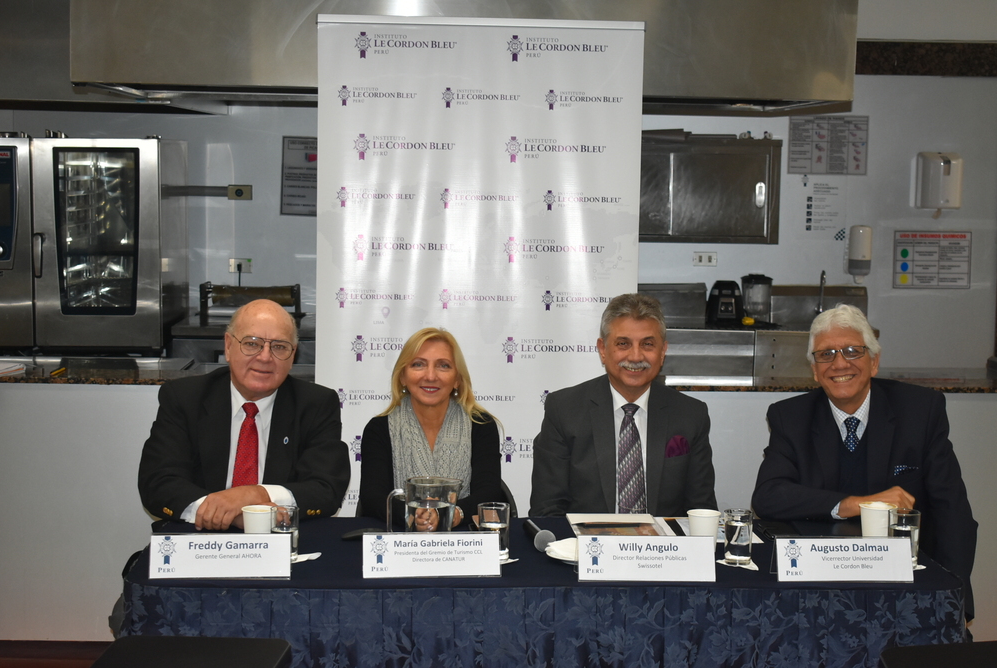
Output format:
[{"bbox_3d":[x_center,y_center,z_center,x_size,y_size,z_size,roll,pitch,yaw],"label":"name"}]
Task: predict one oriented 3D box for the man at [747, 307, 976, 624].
[{"bbox_3d":[0.963,0.569,4.228,0.620,1.310,0.760,1,5,3],"label":"man"}]

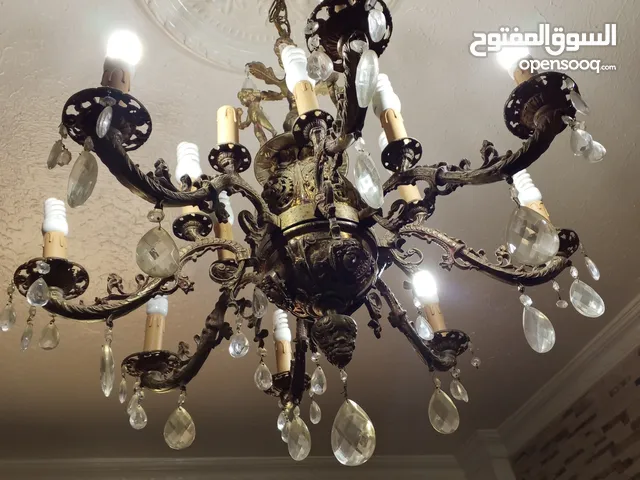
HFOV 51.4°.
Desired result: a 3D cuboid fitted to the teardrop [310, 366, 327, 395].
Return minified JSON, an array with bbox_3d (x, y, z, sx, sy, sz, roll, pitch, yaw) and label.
[{"bbox_3d":[-0.001,0.196,0.929,0.027,0.043,0.012,-34,-45,27],"label":"teardrop"}]

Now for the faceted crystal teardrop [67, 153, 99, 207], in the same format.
[{"bbox_3d":[-0.230,-0.059,0.644,0.020,0.077,0.049,24,-50,-34],"label":"faceted crystal teardrop"}]

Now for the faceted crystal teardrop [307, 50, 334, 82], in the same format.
[{"bbox_3d":[0.001,-0.171,0.657,0.026,0.043,0.012,-12,-41,3],"label":"faceted crystal teardrop"}]

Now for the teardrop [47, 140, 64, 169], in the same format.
[{"bbox_3d":[-0.273,-0.088,0.684,0.012,0.041,0.026,21,-48,-31],"label":"teardrop"}]

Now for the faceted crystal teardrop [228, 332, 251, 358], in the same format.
[{"bbox_3d":[-0.112,0.146,0.923,0.026,0.043,0.012,-3,-41,-7],"label":"faceted crystal teardrop"}]

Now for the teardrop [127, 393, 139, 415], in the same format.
[{"bbox_3d":[-0.309,0.272,1.102,0.026,0.040,0.012,-35,-46,28],"label":"teardrop"}]

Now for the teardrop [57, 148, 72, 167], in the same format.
[{"bbox_3d":[-0.276,-0.089,0.719,0.018,0.029,0.012,-10,-40,1],"label":"teardrop"}]

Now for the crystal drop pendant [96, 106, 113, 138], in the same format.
[{"bbox_3d":[-0.216,-0.118,0.668,0.012,0.043,0.026,20,-48,-30],"label":"crystal drop pendant"}]

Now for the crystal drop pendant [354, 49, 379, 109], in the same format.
[{"bbox_3d":[0.044,-0.151,0.621,0.018,0.074,0.044,3,-42,-14],"label":"crystal drop pendant"}]

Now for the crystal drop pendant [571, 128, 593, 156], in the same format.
[{"bbox_3d":[0.304,-0.113,0.774,0.012,0.041,0.027,13,-44,-25],"label":"crystal drop pendant"}]

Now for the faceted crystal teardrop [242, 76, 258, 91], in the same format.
[{"bbox_3d":[-0.131,-0.286,1.226,0.026,0.043,0.012,-5,-41,-5],"label":"faceted crystal teardrop"}]

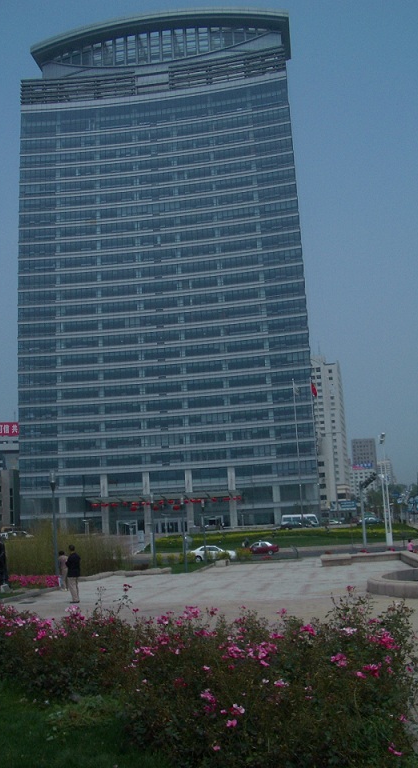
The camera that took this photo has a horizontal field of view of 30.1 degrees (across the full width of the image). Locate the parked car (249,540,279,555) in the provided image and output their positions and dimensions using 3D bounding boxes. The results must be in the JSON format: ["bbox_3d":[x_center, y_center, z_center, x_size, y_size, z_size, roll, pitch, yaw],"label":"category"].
[{"bbox_3d":[5.357,16.979,80.000,4.300,1.420,1.680,-5,-12,11],"label":"parked car"}]

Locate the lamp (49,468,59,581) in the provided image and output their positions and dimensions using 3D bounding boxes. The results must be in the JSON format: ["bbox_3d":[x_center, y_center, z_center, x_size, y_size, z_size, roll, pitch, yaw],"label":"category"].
[{"bbox_3d":[-6.441,5.943,32.500,0.320,4.650,0.320,-3,-11,0],"label":"lamp"}]

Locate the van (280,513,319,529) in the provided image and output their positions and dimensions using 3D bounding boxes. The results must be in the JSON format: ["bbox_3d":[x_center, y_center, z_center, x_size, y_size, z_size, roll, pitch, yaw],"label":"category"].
[{"bbox_3d":[16.055,24.224,137.000,6.200,2.500,2.050,-8,-13,26],"label":"van"}]

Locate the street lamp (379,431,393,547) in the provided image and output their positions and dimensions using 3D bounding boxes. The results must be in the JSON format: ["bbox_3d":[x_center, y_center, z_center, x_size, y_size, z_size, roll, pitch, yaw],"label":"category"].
[{"bbox_3d":[20.743,12.422,91.000,0.850,13.100,0.850,1,-12,-17],"label":"street lamp"}]

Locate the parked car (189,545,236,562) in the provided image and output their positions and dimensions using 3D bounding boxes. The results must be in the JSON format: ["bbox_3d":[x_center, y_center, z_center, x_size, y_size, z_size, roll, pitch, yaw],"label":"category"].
[{"bbox_3d":[0.343,15.343,70.000,4.450,1.460,1.730,-2,-11,-5],"label":"parked car"}]

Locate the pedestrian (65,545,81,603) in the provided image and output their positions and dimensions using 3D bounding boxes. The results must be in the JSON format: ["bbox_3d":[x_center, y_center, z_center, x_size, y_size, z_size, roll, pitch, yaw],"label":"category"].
[{"bbox_3d":[-4.005,5.637,23.000,0.480,1.710,0.340,4,-13,-30],"label":"pedestrian"}]

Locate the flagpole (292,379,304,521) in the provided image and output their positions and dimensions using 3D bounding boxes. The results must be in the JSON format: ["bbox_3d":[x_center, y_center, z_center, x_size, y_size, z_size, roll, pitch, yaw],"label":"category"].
[{"bbox_3d":[14.869,11.380,129.000,0.300,24.200,0.300,-3,-11,0],"label":"flagpole"}]

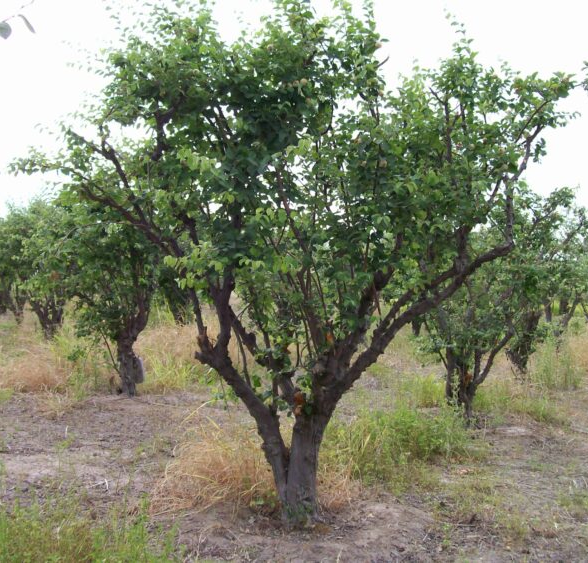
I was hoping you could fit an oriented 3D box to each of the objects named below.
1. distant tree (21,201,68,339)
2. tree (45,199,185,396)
[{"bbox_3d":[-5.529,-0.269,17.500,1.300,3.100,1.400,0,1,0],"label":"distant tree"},{"bbox_3d":[-2.174,0.183,9.500,1.750,2.450,1.700,0,1,0],"label":"tree"}]

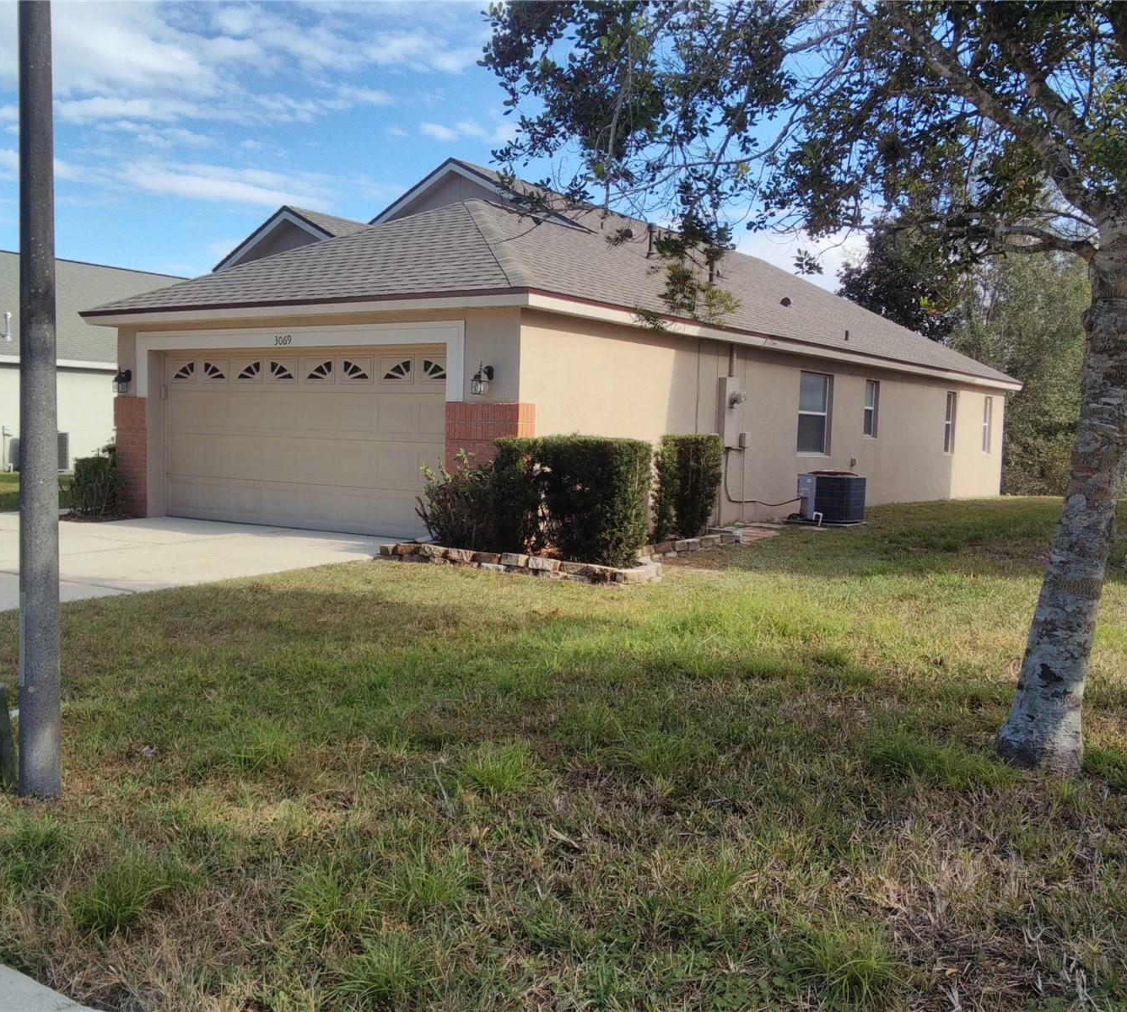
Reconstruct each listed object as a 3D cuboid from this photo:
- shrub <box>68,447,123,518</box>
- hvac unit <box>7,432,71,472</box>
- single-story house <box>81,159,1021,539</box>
[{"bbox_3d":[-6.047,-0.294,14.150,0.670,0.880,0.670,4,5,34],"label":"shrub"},{"bbox_3d":[-11.255,-1.153,23.400,0.930,0.850,0.930,4,5,34],"label":"hvac unit"},{"bbox_3d":[0.374,-3.391,22.775,12.800,6.150,21.200,4,5,34],"label":"single-story house"}]

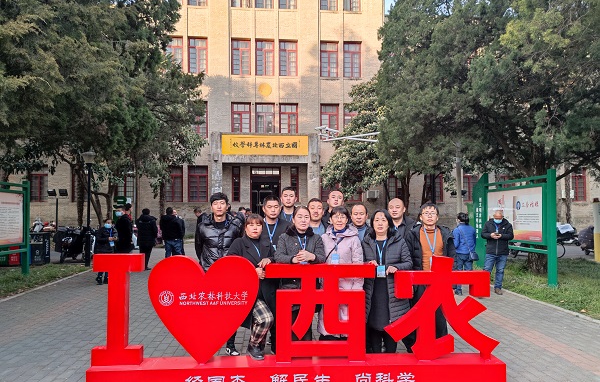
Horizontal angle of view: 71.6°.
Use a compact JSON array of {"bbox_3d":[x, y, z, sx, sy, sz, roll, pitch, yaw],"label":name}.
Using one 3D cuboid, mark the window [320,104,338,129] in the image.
[{"bbox_3d":[1.921,-4.470,26.896,1.184,2.310,0.150,0,-2,-5],"label":"window"}]

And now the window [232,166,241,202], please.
[{"bbox_3d":[-4.016,-0.441,26.237,0.499,2.231,0.150,0,-2,-5],"label":"window"}]

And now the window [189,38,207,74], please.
[{"bbox_3d":[-6.024,-7.988,24.611,1.122,2.211,0.200,0,-2,-5],"label":"window"}]

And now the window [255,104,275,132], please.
[{"bbox_3d":[-2.237,-4.462,26.539,1.191,2.310,0.150,0,-2,-5],"label":"window"}]

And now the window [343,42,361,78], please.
[{"bbox_3d":[3.431,-8.560,27.177,1.170,2.328,0.150,0,-2,-5],"label":"window"}]

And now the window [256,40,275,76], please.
[{"bbox_3d":[-2.094,-7.981,24.969,1.125,2.213,0.200,0,-2,-5],"label":"window"}]

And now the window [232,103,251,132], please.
[{"bbox_3d":[-3.739,-4.459,26.410,1.206,2.310,0.150,0,-2,-5],"label":"window"}]

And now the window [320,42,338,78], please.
[{"bbox_3d":[1.900,-8.557,27.046,1.184,2.328,0.150,0,-2,-5],"label":"window"}]

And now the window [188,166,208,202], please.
[{"bbox_3d":[-6.401,-0.436,26.033,1.197,2.231,0.150,0,-2,-5],"label":"window"}]

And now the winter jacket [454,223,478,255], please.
[{"bbox_3d":[3.114,0.905,7.850,0.420,0.600,0.280,-1,-2,9],"label":"winter jacket"}]

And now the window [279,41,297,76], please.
[{"bbox_3d":[-0.678,-8.001,25.098,1.118,2.206,0.200,0,-2,-5],"label":"window"}]

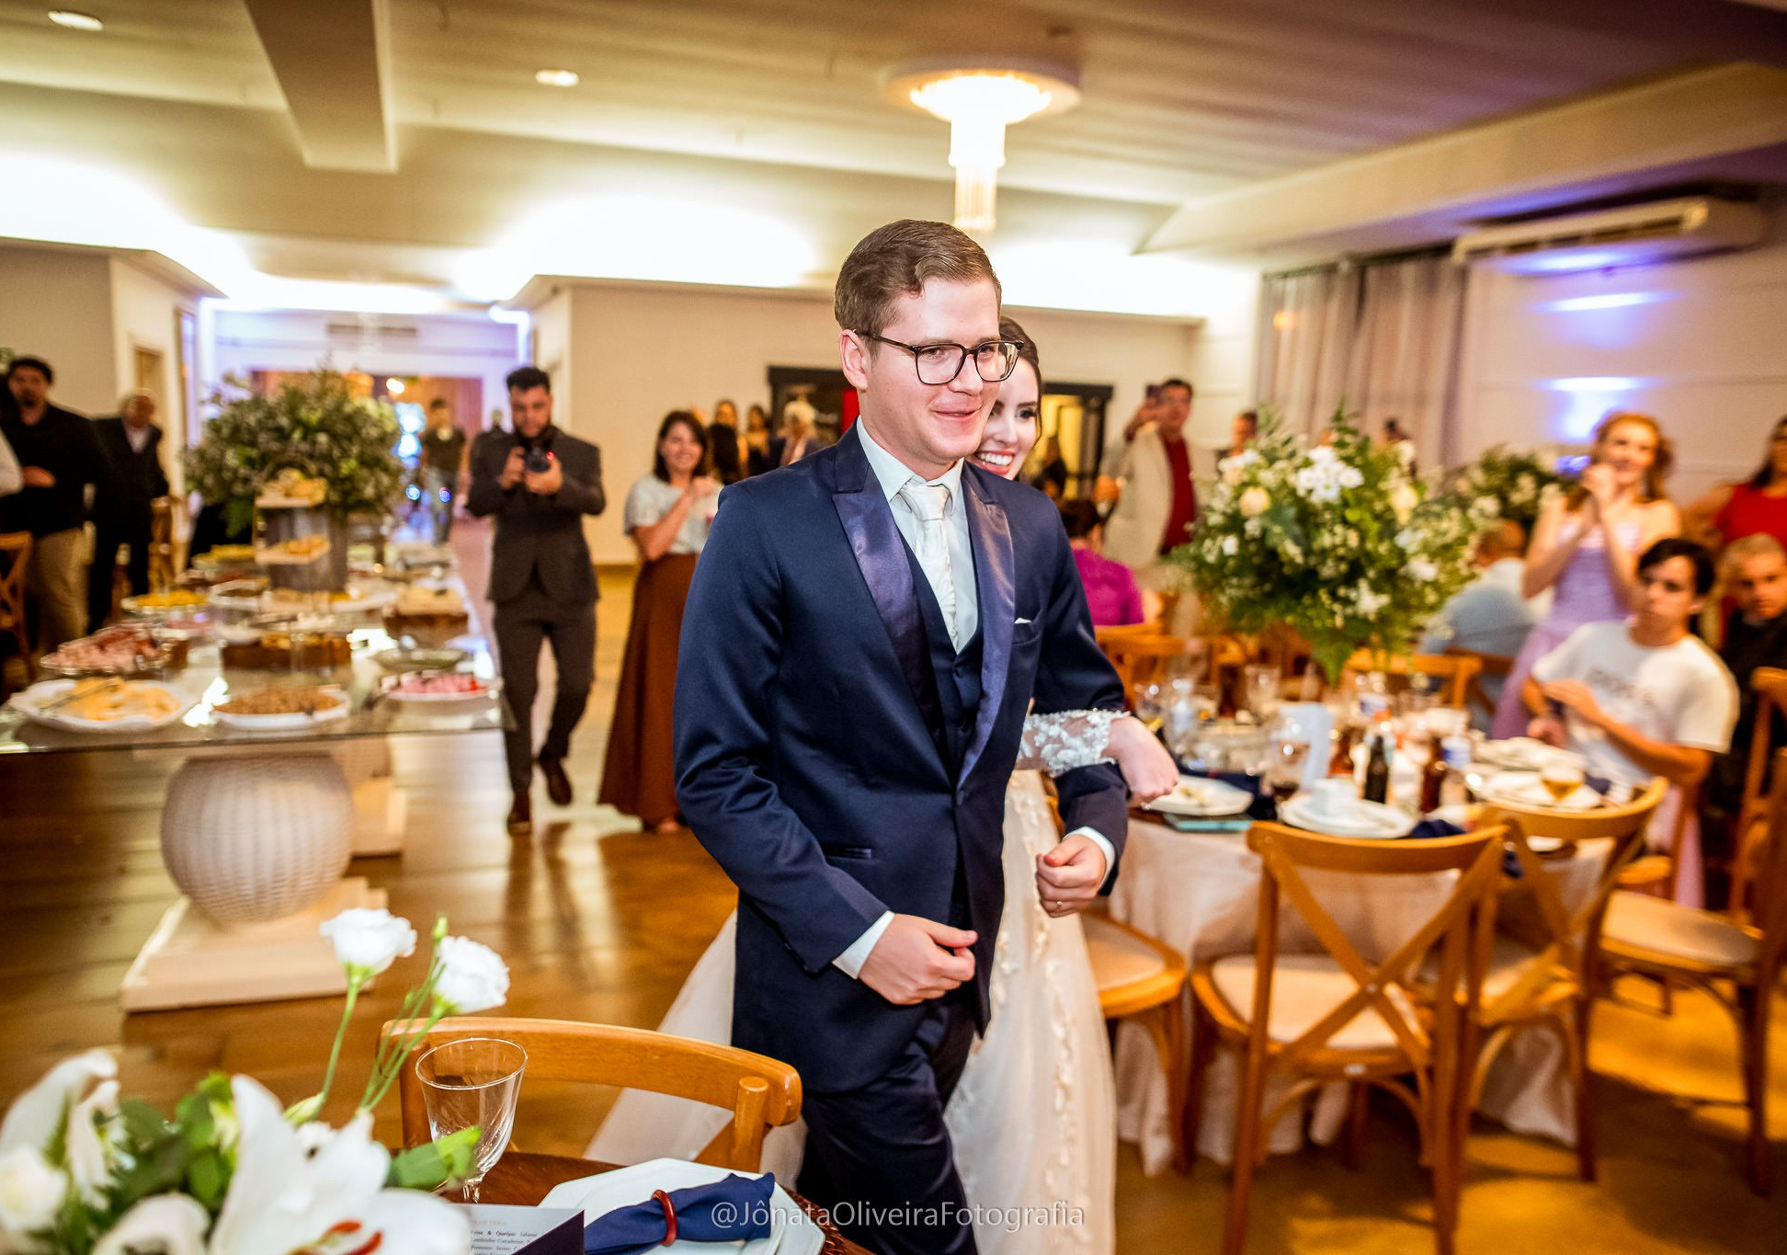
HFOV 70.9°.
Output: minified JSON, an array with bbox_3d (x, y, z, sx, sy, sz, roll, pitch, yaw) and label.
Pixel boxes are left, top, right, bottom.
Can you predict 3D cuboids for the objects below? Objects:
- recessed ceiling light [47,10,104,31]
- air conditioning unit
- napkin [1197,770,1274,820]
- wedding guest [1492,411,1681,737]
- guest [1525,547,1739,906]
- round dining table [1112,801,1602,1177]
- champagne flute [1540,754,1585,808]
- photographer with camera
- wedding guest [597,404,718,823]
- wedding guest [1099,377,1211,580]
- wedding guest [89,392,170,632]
[{"bbox_3d":[-3.923,-2.924,6.020,0.240,0.050,0.240,-1,10,-21],"label":"recessed ceiling light"},{"bbox_3d":[4.345,-2.381,7.688,0.600,0.210,1.650,-1,10,-21],"label":"air conditioning unit"},{"bbox_3d":[0.797,0.377,2.855,0.139,0.050,0.277,1,9,-9],"label":"napkin"},{"bbox_3d":[2.390,0.165,4.101,0.680,1.720,0.600,8,11,30],"label":"wedding guest"},{"bbox_3d":[1.885,0.442,3.401,0.743,1.346,0.544,-3,11,-31],"label":"guest"},{"bbox_3d":[1.091,0.715,3.320,1.633,0.772,1.633,2,9,0],"label":"round dining table"},{"bbox_3d":[1.482,0.354,2.765,0.092,0.160,0.092,-1,10,-21],"label":"champagne flute"},{"bbox_3d":[-1.377,-0.097,4.786,0.540,1.730,0.500,0,9,-12],"label":"photographer with camera"},{"bbox_3d":[-0.900,-0.055,4.974,0.540,1.583,0.450,-1,9,-18],"label":"wedding guest"},{"bbox_3d":[1.358,-0.375,6.645,0.580,1.849,0.420,1,9,-9],"label":"wedding guest"},{"bbox_3d":[-4.778,-0.672,7.926,0.530,1.603,0.360,-4,11,-33],"label":"wedding guest"}]

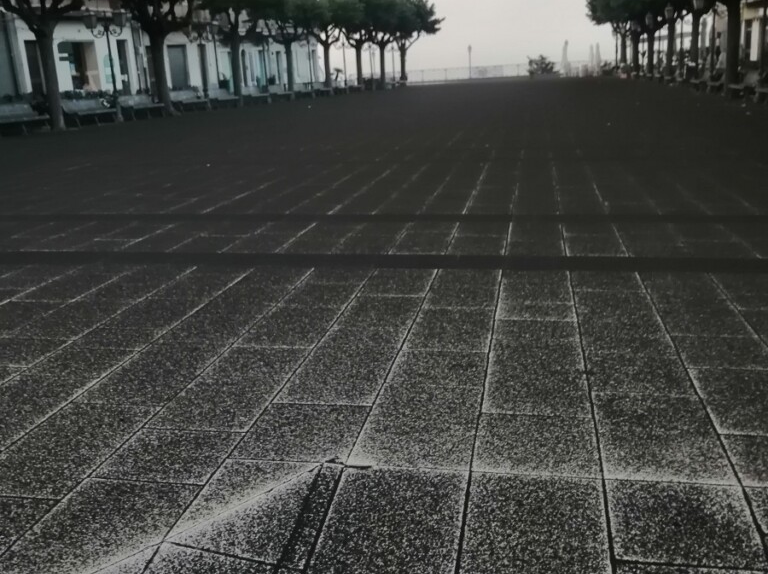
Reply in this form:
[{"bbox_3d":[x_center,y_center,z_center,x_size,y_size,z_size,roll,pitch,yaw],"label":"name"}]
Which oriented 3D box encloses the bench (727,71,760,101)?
[{"bbox_3d":[10.230,-5.745,21.866,0.600,0.800,2.000,0,16,11],"label":"bench"}]

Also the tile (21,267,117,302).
[{"bbox_3d":[-2.050,0.005,5.108,0.445,0.040,0.740,0,16,11],"label":"tile"}]

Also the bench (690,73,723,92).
[{"bbox_3d":[11.962,-7.611,28.547,0.650,0.820,1.900,0,16,11],"label":"bench"}]

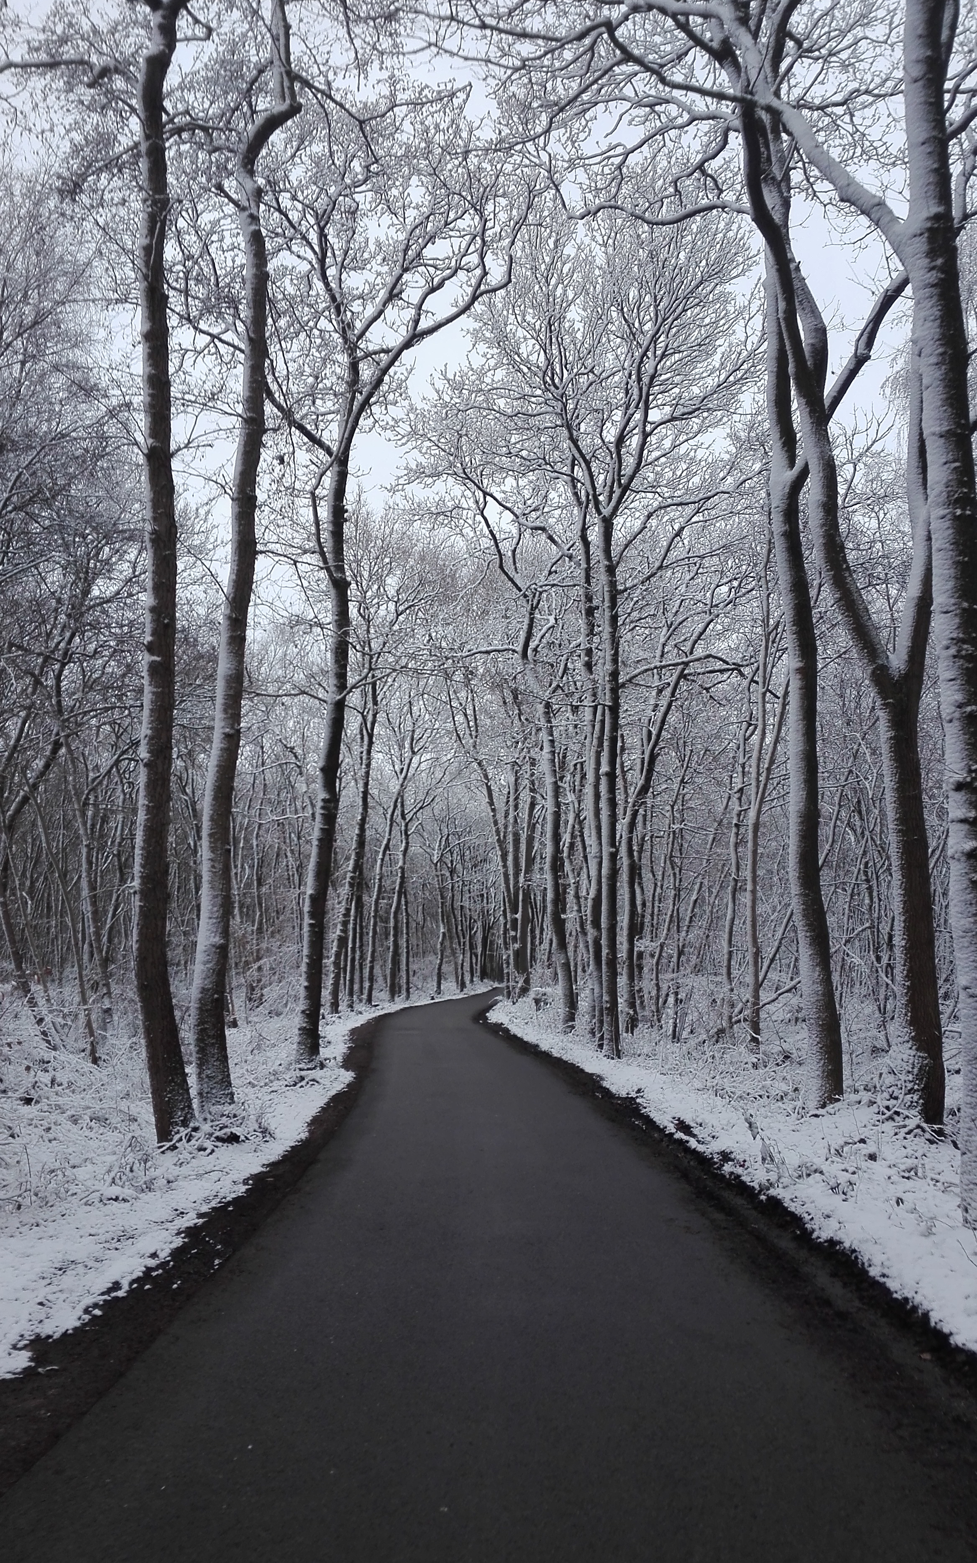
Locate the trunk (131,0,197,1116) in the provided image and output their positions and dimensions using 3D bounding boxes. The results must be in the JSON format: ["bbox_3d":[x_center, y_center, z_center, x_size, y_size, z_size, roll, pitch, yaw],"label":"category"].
[{"bbox_3d":[-3.027,-2.269,11.453,0.508,10.820,0.358,-3,-8,0],"label":"trunk"}]

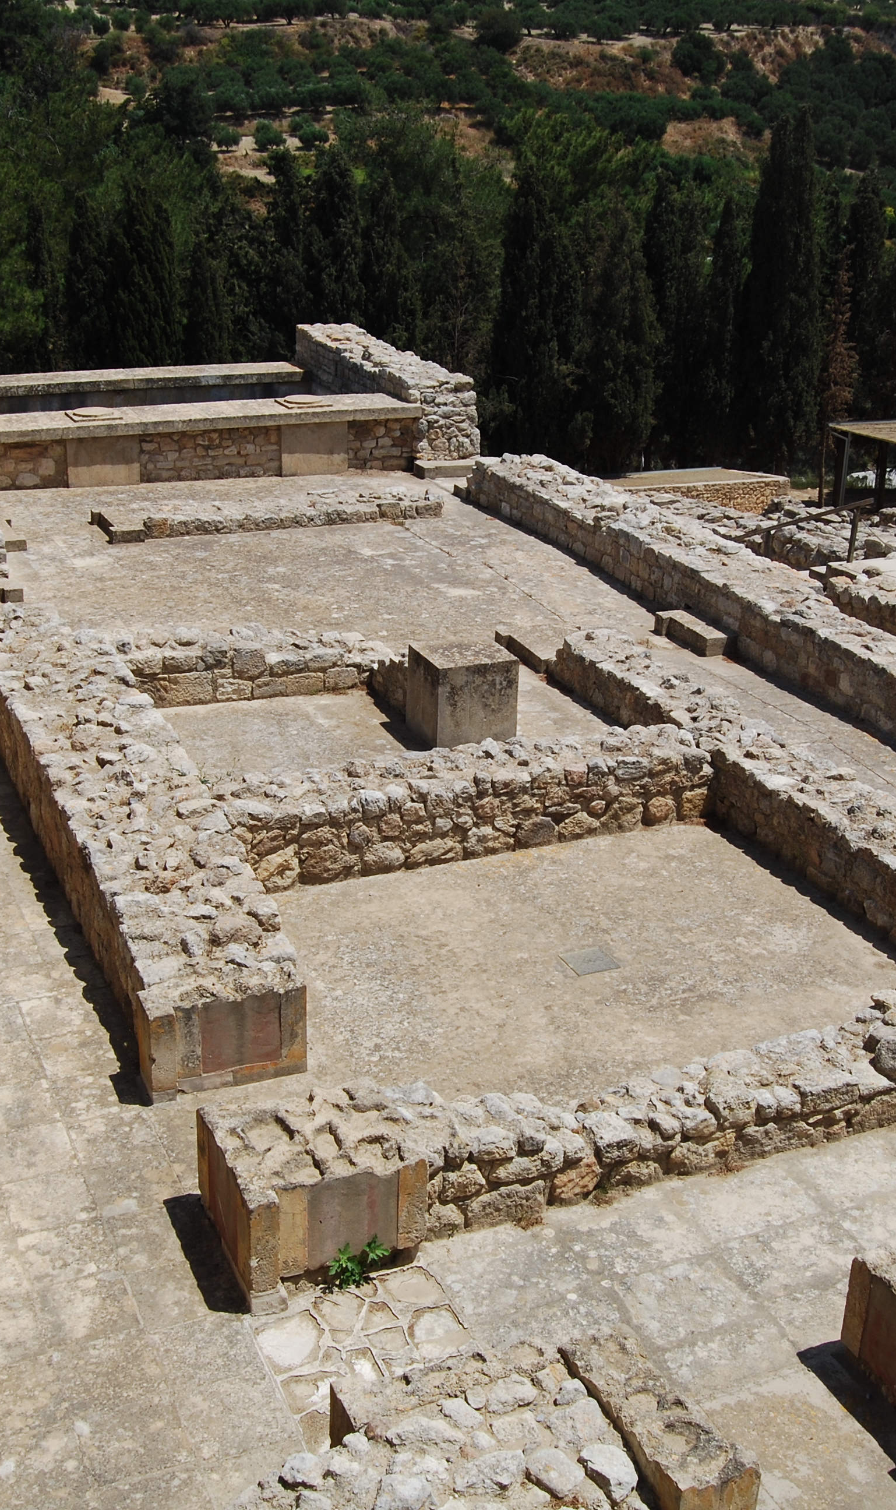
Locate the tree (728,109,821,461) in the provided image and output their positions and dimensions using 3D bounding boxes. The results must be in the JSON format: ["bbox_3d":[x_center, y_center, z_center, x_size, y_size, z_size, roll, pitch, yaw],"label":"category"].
[{"bbox_3d":[9.116,-12.584,46.477,2.348,9.629,2.348,0,20,0],"label":"tree"}]

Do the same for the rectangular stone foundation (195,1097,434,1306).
[{"bbox_3d":[-0.644,2.028,7.965,0.852,0.524,0.880,-8,22,-21],"label":"rectangular stone foundation"}]

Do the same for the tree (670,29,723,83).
[{"bbox_3d":[35.065,-98.215,238.169,7.434,7.679,7.434,0,20,0],"label":"tree"}]

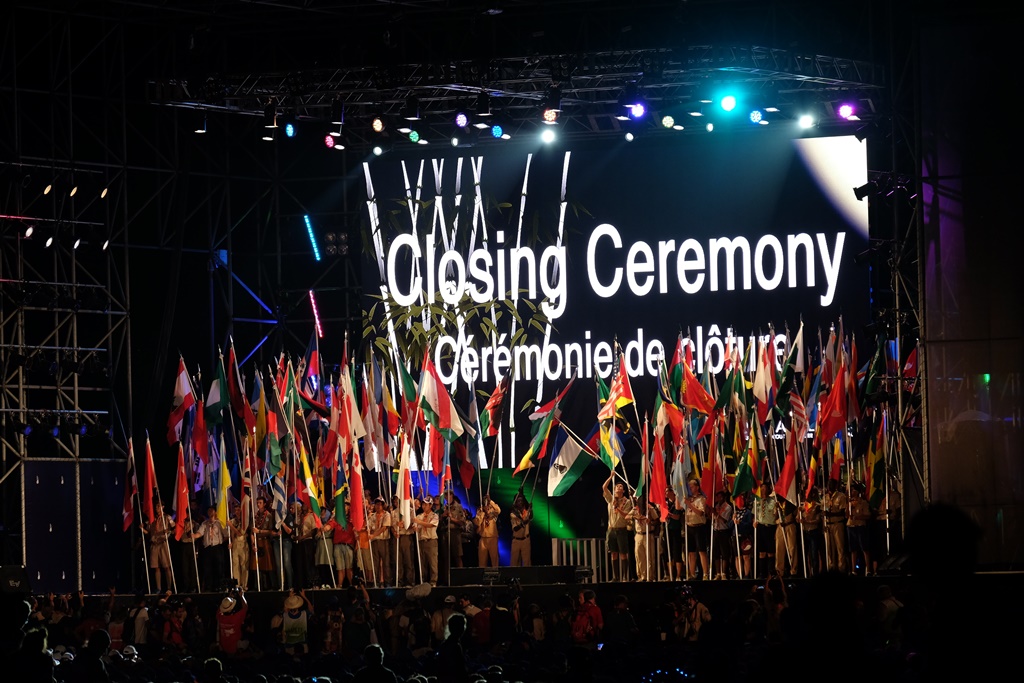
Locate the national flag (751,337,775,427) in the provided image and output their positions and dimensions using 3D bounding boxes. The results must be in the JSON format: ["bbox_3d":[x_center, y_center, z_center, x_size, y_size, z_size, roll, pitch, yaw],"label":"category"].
[{"bbox_3d":[4.836,0.769,128.000,0.364,1.644,0.320,-2,-2,12],"label":"national flag"}]

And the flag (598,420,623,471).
[{"bbox_3d":[1.888,1.954,126.300,0.430,0.975,0.350,-2,-2,12],"label":"flag"}]

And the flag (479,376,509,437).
[{"bbox_3d":[-0.341,1.179,122.600,0.550,1.140,0.350,-2,-2,12],"label":"flag"}]

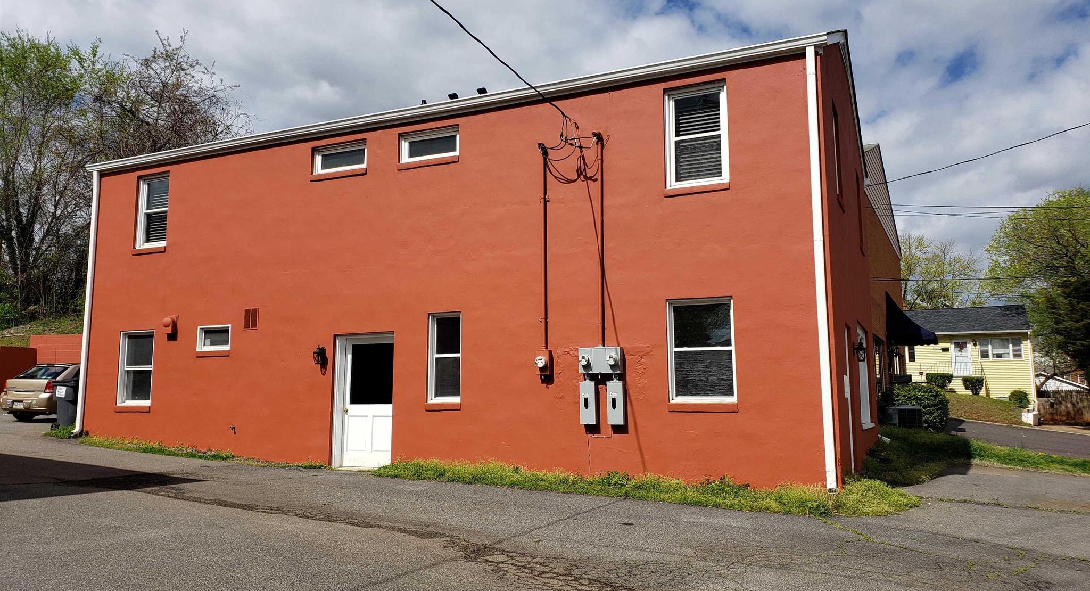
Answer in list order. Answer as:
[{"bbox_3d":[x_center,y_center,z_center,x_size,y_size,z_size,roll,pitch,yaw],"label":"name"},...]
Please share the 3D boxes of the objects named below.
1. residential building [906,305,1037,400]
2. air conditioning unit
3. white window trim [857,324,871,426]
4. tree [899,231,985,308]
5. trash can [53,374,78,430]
[{"bbox_3d":[25.672,3.997,53.420,9.500,6.100,7.800,-4,-8,26],"label":"residential building"},{"bbox_3d":[10.420,3.510,23.600,0.720,0.660,0.720,0,-8,0],"label":"air conditioning unit"},{"bbox_3d":[5.922,1.491,15.208,0.120,1.834,2.845,-4,-8,24],"label":"white window trim"},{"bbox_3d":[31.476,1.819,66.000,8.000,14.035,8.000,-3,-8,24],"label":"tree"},{"bbox_3d":[-9.681,2.272,17.000,0.760,1.040,0.630,-4,-8,24],"label":"trash can"}]

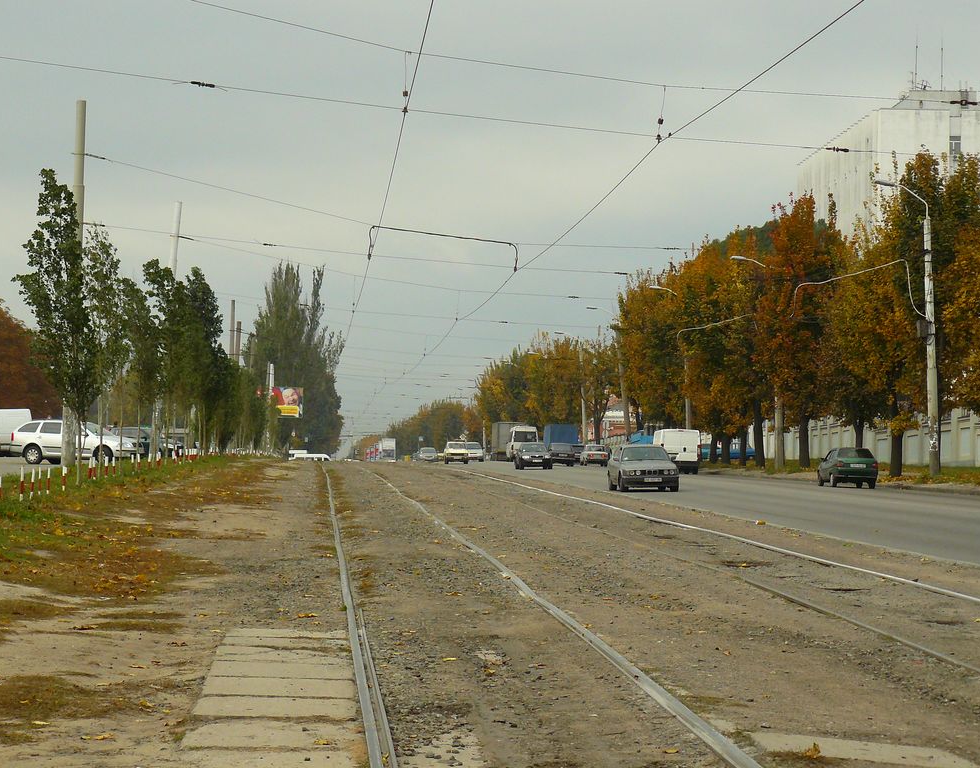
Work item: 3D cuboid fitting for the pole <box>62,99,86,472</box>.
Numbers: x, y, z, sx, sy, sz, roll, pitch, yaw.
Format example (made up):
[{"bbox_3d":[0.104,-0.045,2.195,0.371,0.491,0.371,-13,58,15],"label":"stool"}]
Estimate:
[{"bbox_3d":[-10.999,-2.640,73.000,0.380,9.900,0.380,2,0,-4],"label":"pole"}]

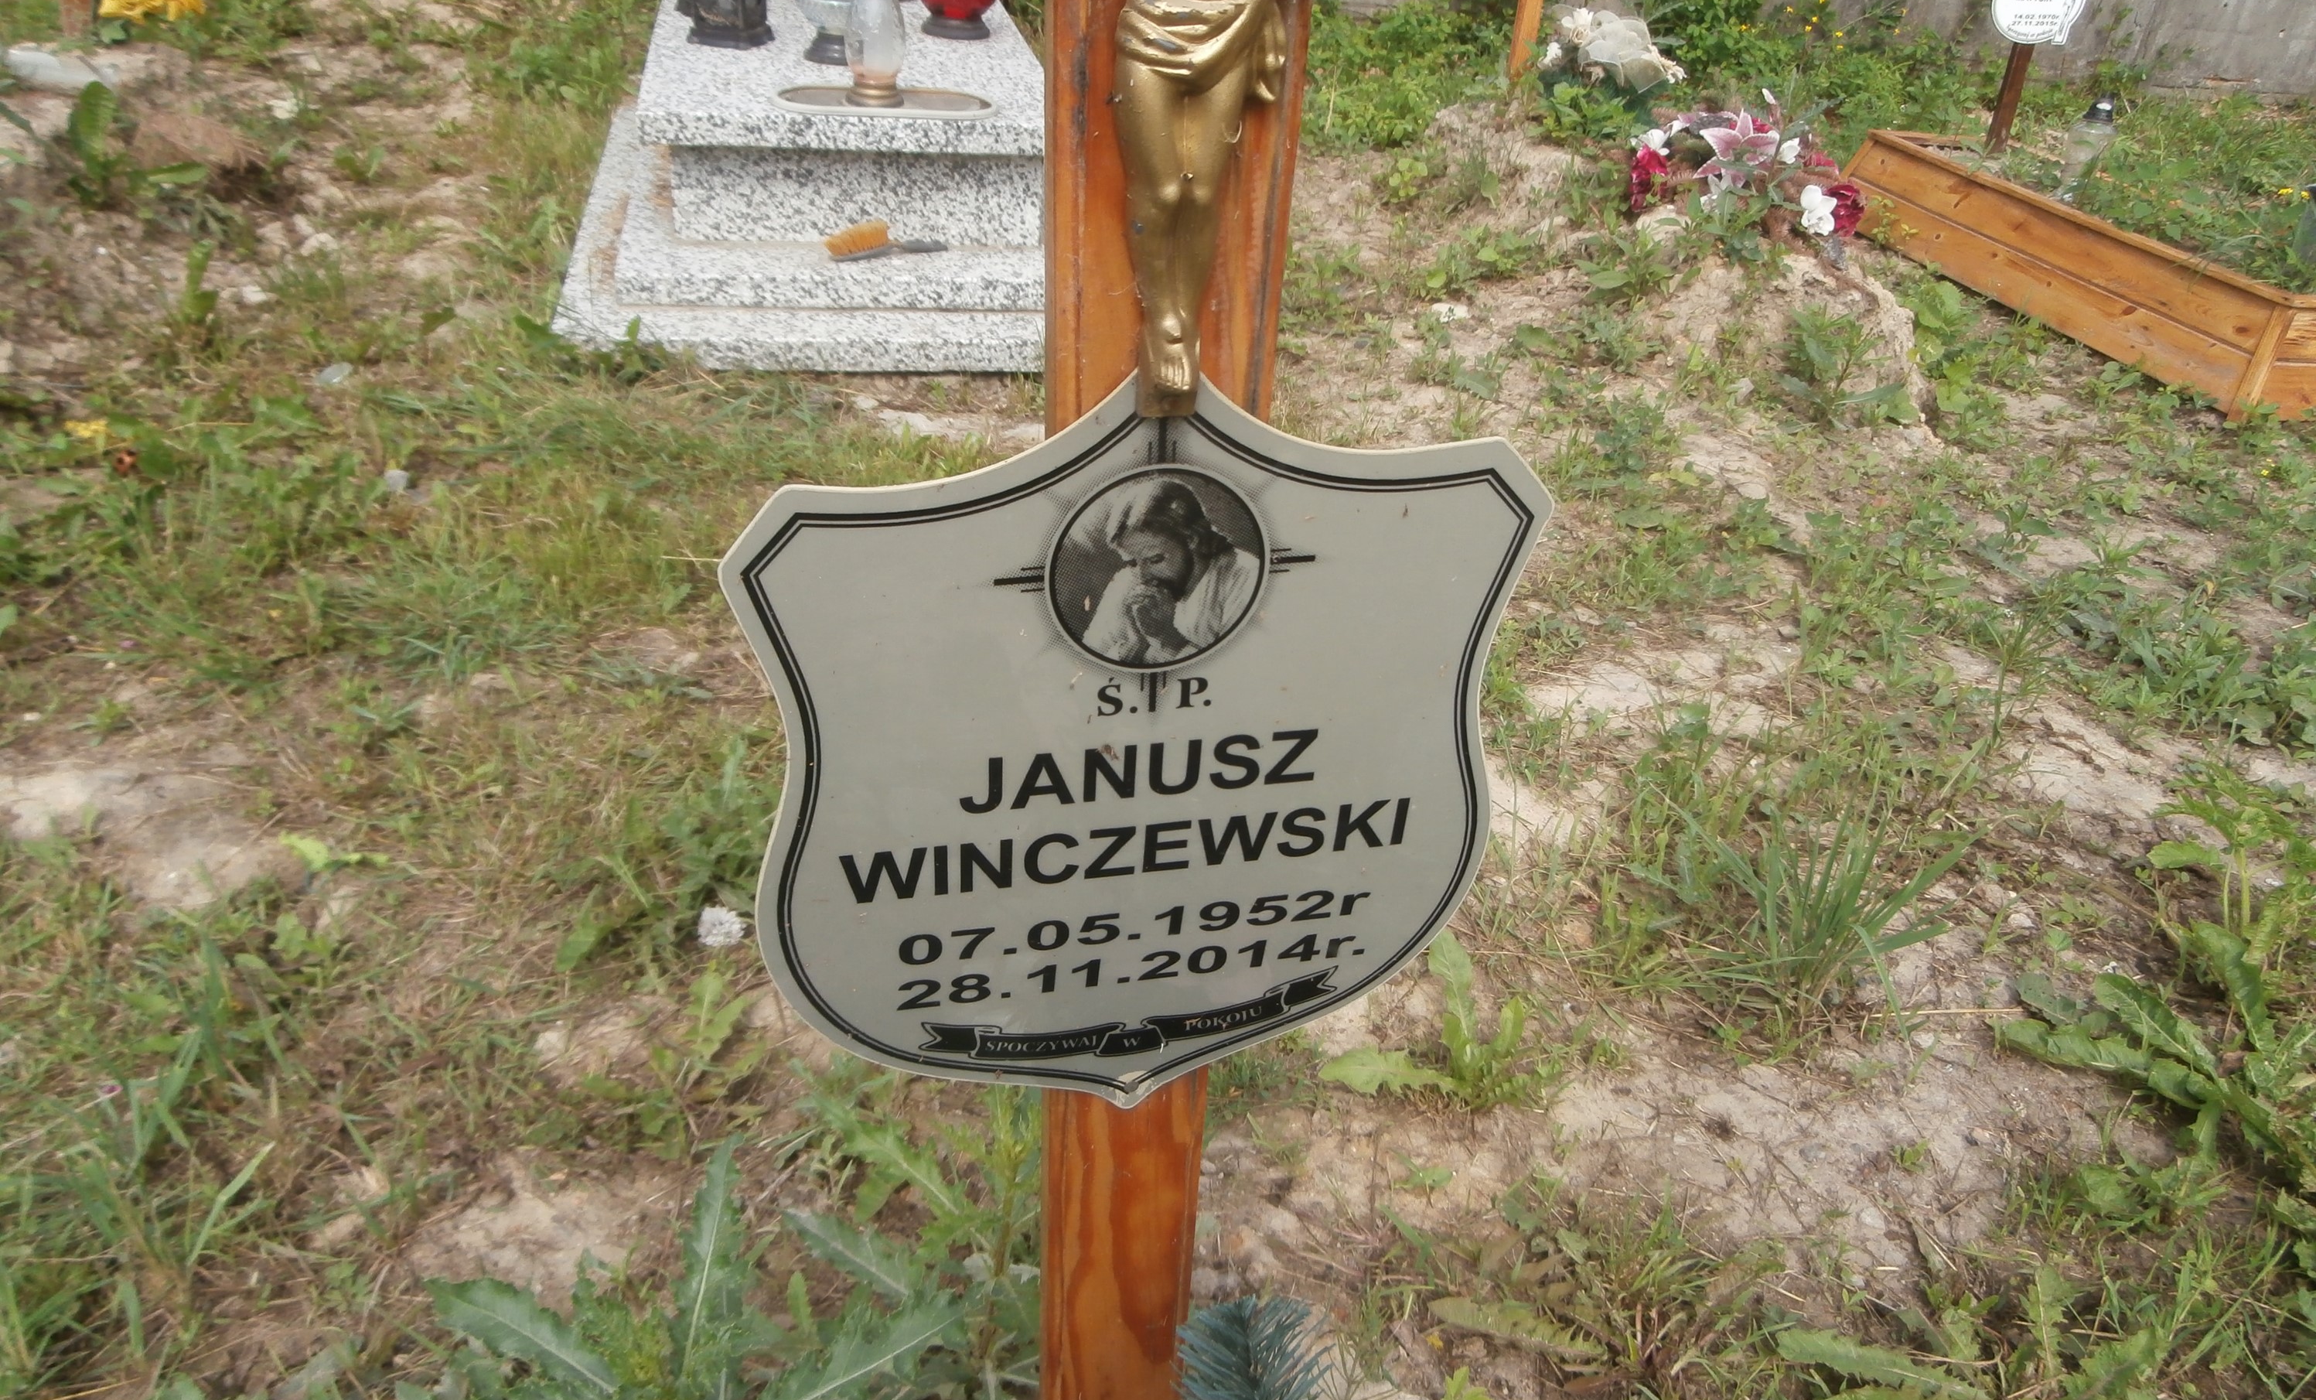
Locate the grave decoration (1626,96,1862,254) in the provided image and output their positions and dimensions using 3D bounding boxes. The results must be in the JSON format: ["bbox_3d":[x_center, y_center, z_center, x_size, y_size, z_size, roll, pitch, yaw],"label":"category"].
[{"bbox_3d":[1.296,-1.160,3.550,0.470,0.250,0.340,-4,33,-14],"label":"grave decoration"}]

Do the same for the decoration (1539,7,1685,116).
[{"bbox_3d":[1.333,-1.884,4.750,0.380,0.250,0.280,-4,33,-14],"label":"decoration"}]

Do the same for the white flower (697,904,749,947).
[{"bbox_3d":[-0.433,0.225,1.600,0.050,0.035,0.048,-5,33,-16],"label":"white flower"}]

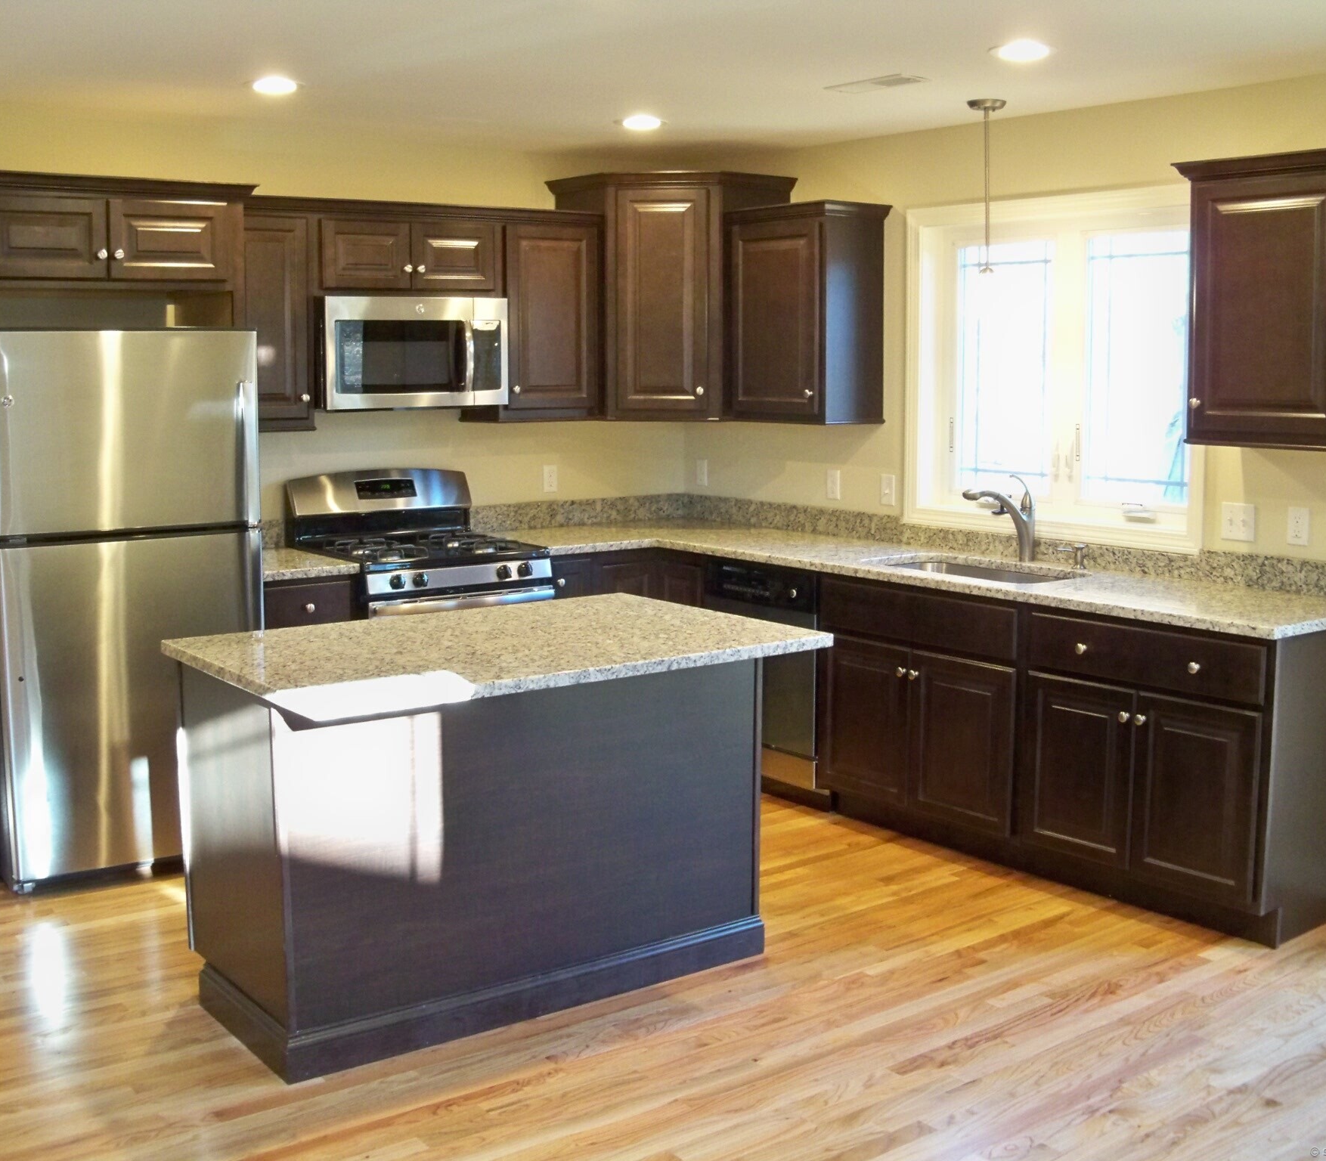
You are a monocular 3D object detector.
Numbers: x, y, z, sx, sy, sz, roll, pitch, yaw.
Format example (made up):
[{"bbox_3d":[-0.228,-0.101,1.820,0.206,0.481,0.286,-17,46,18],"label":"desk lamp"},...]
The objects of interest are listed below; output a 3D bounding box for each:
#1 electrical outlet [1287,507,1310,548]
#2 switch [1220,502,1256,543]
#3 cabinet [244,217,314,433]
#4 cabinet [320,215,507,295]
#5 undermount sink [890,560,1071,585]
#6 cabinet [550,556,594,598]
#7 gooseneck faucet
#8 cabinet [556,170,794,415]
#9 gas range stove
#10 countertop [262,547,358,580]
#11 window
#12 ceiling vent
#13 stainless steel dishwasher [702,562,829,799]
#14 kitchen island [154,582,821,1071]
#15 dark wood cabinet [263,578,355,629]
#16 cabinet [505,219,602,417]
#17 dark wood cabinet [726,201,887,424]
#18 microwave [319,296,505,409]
[{"bbox_3d":[1.913,-0.162,4.712,0.013,0.114,0.071,-7,10,-37],"label":"electrical outlet"},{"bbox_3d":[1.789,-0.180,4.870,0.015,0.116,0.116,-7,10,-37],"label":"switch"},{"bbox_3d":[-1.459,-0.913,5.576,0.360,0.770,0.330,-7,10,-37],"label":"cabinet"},{"bbox_3d":[-1.019,-1.203,5.879,0.760,0.300,0.330,-7,10,-37],"label":"cabinet"},{"bbox_3d":[1.062,0.077,5.337,0.430,0.200,0.770,-7,10,-37],"label":"undermount sink"},{"bbox_3d":[-0.525,0.301,6.286,0.225,0.875,0.615,-7,10,-37],"label":"cabinet"},{"bbox_3d":[1.136,-0.201,5.325,0.280,0.299,0.070,-4,9,-25],"label":"gooseneck faucet"},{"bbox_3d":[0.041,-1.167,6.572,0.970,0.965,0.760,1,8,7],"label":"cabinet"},{"bbox_3d":[-0.897,0.200,5.851,0.765,1.190,0.705,-6,10,-37],"label":"gas range stove"},{"bbox_3d":[-1.362,-0.056,5.506,0.359,0.032,0.647,-6,10,-37],"label":"countertop"},{"bbox_3d":[1.351,-0.730,5.430,0.110,1.170,1.290,-7,10,-37],"label":"window"},{"bbox_3d":[0.651,-1.496,4.742,0.144,0.016,0.340,-6,10,-37],"label":"ceiling vent"},{"bbox_3d":[0.597,0.341,6.005,0.630,0.865,0.605,-7,10,-37],"label":"stainless steel dishwasher"},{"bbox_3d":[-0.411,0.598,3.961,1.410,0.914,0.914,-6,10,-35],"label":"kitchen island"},{"bbox_3d":[-1.366,0.393,5.576,0.359,0.882,0.630,-6,10,-37],"label":"dark wood cabinet"},{"bbox_3d":[-0.517,-1.030,6.227,0.488,0.750,0.322,-6,10,-37],"label":"cabinet"},{"bbox_3d":[0.538,-1.014,6.038,0.355,0.812,0.651,-6,10,-37],"label":"dark wood cabinet"},{"bbox_3d":[-1.000,-0.854,5.902,0.757,0.410,0.400,-7,10,-37],"label":"microwave"}]

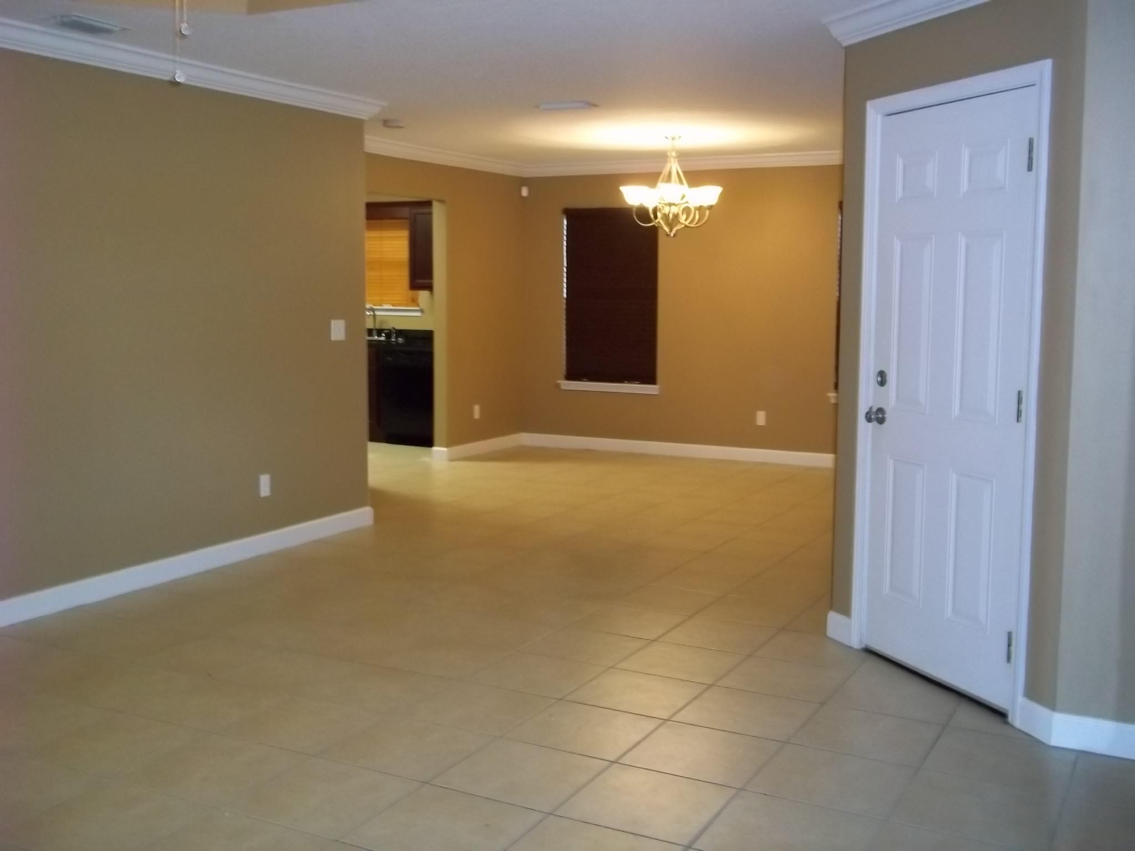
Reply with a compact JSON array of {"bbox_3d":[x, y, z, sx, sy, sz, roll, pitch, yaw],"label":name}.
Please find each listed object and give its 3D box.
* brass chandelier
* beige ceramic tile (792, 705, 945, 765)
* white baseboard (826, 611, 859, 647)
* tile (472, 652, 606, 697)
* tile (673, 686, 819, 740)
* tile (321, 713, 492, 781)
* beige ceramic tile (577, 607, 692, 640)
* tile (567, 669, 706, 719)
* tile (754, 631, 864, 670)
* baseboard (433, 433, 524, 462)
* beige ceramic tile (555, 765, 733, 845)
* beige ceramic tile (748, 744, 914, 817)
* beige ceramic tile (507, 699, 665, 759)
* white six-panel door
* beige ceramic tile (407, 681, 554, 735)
[{"bbox_3d":[0.742,-1.694,8.396,0.710,0.710,0.710,0,6,0],"label":"brass chandelier"},{"bbox_3d":[0.961,0.991,3.784,0.400,0.010,0.400,4,7,28],"label":"beige ceramic tile"},{"bbox_3d":[1.113,0.825,4.776,0.018,0.108,0.195,-2,7,-21],"label":"white baseboard"},{"bbox_3d":[-0.107,0.918,4.322,0.400,0.012,0.400,4,7,28],"label":"tile"},{"bbox_3d":[0.607,0.970,3.976,0.385,0.012,0.385,4,7,28],"label":"tile"},{"bbox_3d":[-0.487,0.996,3.647,0.385,0.012,0.385,4,7,28],"label":"tile"},{"bbox_3d":[0.269,0.842,5.057,0.400,0.010,0.400,4,7,28],"label":"beige ceramic tile"},{"bbox_3d":[0.250,0.945,4.158,0.398,0.012,0.398,4,7,28],"label":"tile"},{"bbox_3d":[0.985,0.890,4.676,0.398,0.012,0.398,4,7,28],"label":"tile"},{"bbox_3d":[-0.733,0.176,10.232,0.140,0.107,1.222,4,7,28],"label":"baseboard"},{"bbox_3d":[0.225,1.046,3.263,0.398,0.012,0.398,4,7,28],"label":"beige ceramic tile"},{"bbox_3d":[0.775,1.032,3.434,0.385,0.012,0.385,4,7,28],"label":"beige ceramic tile"},{"bbox_3d":[0.058,0.981,3.805,0.400,0.010,0.400,4,7,28],"label":"beige ceramic tile"},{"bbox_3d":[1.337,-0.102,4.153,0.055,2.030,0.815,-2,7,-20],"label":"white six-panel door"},{"bbox_3d":[-0.299,0.957,3.993,0.400,0.010,0.400,4,7,28],"label":"beige ceramic tile"}]

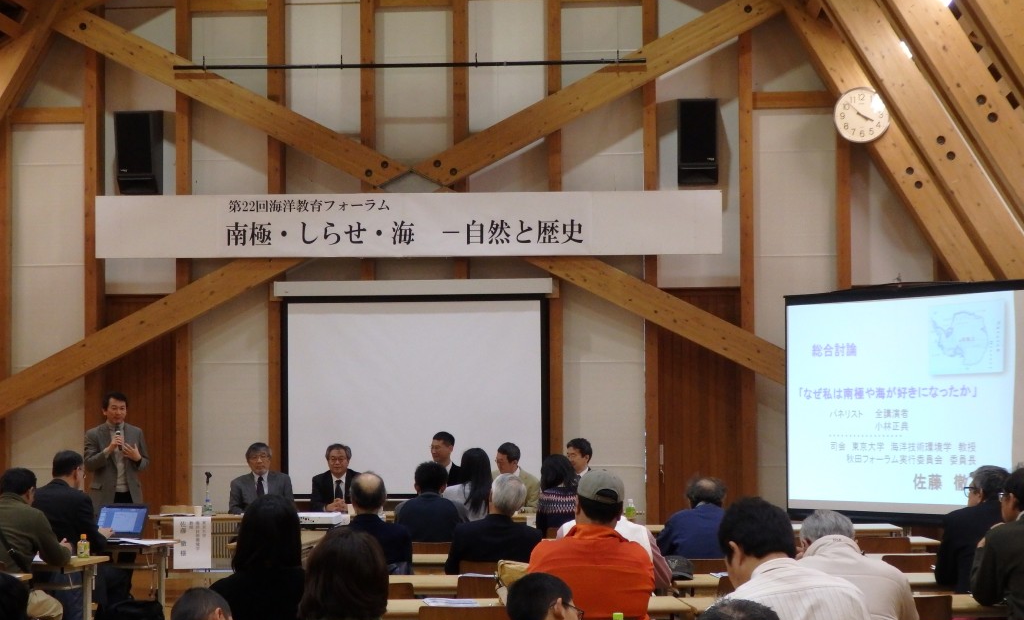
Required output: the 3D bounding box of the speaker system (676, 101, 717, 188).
[{"bbox_3d":[1.741,-1.568,14.950,0.370,0.800,0.410,-1,-3,4],"label":"speaker system"}]

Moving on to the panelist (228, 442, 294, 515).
[{"bbox_3d":[-1.941,1.663,12.311,0.520,1.280,0.720,0,-4,-3],"label":"panelist"}]

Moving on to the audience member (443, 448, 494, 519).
[{"bbox_3d":[-0.250,1.532,10.461,0.440,1.260,0.740,0,-4,2],"label":"audience member"}]

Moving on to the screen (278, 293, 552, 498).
[{"bbox_3d":[-0.910,0.825,15.100,2.520,1.900,0.040,-1,-3,5],"label":"screen"}]

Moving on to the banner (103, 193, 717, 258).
[{"bbox_3d":[-1.020,-0.805,15.050,5.930,0.590,0.030,-1,-3,5],"label":"banner"}]

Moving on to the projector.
[{"bbox_3d":[-1.280,1.430,10.750,0.310,0.075,0.250,0,-3,2],"label":"projector"}]

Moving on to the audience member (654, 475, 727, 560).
[{"bbox_3d":[1.040,1.480,8.620,0.520,1.180,0.750,0,-3,-2],"label":"audience member"}]

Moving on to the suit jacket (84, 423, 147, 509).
[{"bbox_3d":[-3.060,1.240,12.300,0.520,0.760,0.330,0,-3,-7],"label":"suit jacket"}]

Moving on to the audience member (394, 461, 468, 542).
[{"bbox_3d":[-0.464,1.470,9.200,0.470,1.220,0.700,0,-3,-3],"label":"audience member"}]

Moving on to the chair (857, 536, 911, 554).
[{"bbox_3d":[2.153,1.730,9.570,0.420,0.790,0.500,0,-3,0],"label":"chair"}]

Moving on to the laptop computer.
[{"bbox_3d":[-2.575,1.374,10.280,0.360,0.235,0.300,-1,-3,15],"label":"laptop computer"}]

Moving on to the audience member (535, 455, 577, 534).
[{"bbox_3d":[0.345,1.590,10.750,0.460,1.220,0.700,0,-3,2],"label":"audience member"}]

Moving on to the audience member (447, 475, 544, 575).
[{"bbox_3d":[-0.088,1.462,8.262,0.510,1.240,0.740,0,-4,2],"label":"audience member"}]

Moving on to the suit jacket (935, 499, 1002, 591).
[{"bbox_3d":[2.244,1.186,7.531,0.480,0.620,0.400,1,-4,-21],"label":"suit jacket"}]

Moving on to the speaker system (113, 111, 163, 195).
[{"bbox_3d":[-3.505,-1.479,14.976,0.360,0.790,0.400,0,-4,3],"label":"speaker system"}]

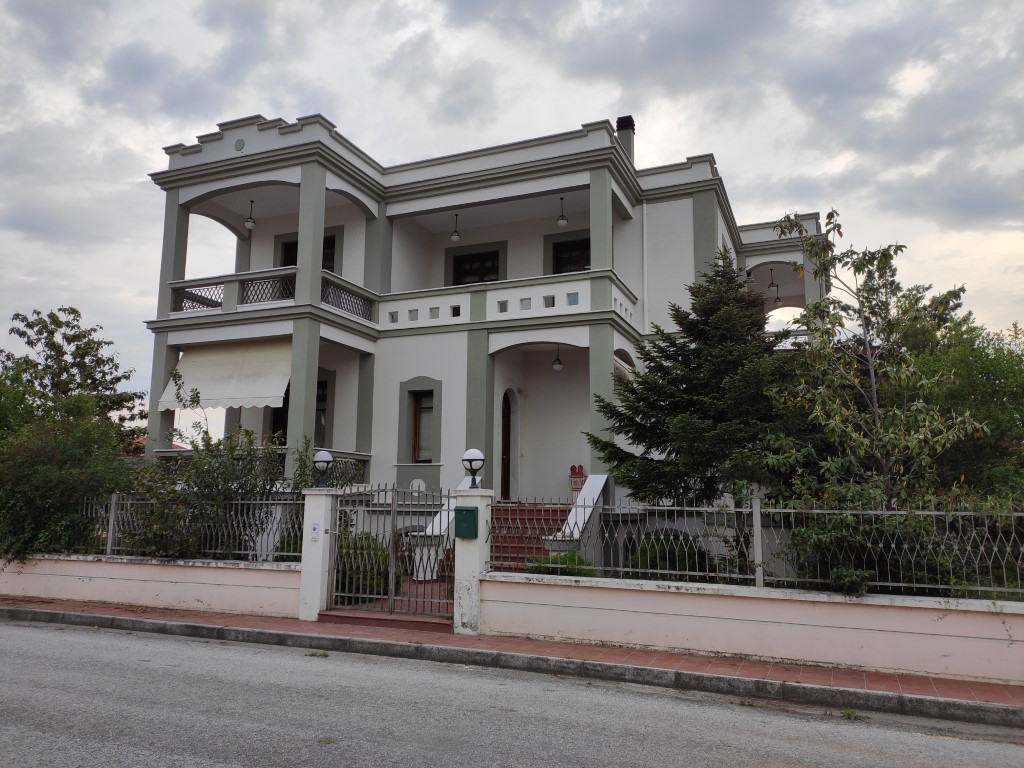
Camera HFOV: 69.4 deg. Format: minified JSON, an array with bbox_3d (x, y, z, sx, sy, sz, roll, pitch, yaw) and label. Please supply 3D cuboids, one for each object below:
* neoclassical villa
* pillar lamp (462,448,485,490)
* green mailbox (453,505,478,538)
[{"bbox_3d":[1.298,-0.408,20.116,13.740,9.630,15.296,-3,-9,22],"label":"neoclassical villa"},{"bbox_3d":[-0.471,1.035,9.033,0.269,0.482,0.269,0,-8,0],"label":"pillar lamp"},{"bbox_3d":[-0.551,1.641,8.760,0.257,0.375,0.085,-3,-9,21],"label":"green mailbox"}]

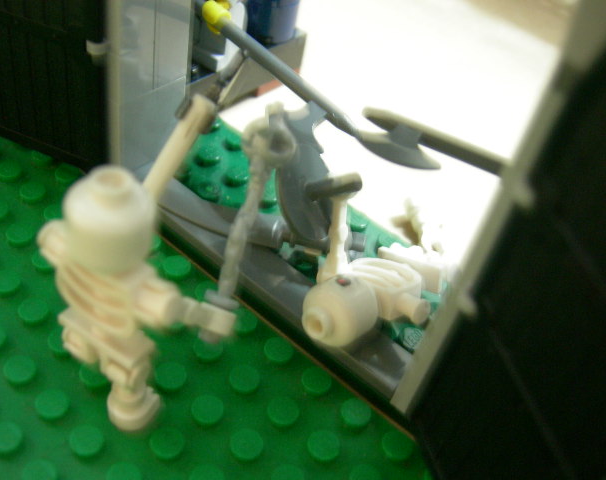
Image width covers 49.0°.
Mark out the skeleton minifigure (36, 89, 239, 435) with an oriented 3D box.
[{"bbox_3d":[-0.018,0.003,0.091,0.020,0.042,0.030,29,46,15],"label":"skeleton minifigure"}]

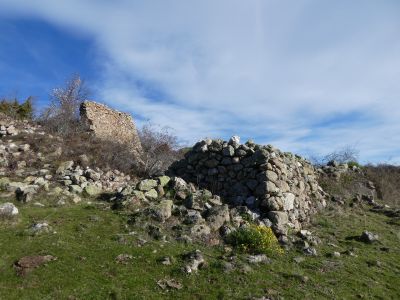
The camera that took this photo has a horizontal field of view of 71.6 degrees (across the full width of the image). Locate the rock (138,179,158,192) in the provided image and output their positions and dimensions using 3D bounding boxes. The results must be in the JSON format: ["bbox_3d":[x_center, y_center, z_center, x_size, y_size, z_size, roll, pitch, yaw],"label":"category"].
[{"bbox_3d":[-1.411,0.973,7.600,0.530,0.380,0.420,0,-2,0],"label":"rock"}]

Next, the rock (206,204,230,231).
[{"bbox_3d":[0.420,1.534,6.300,0.520,0.550,0.450,0,-2,0],"label":"rock"}]

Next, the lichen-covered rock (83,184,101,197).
[{"bbox_3d":[-3.218,1.212,8.300,0.580,0.370,0.450,0,-2,0],"label":"lichen-covered rock"}]

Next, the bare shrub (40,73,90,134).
[{"bbox_3d":[-8.122,-2.648,16.500,2.600,3.500,2.300,0,-2,0],"label":"bare shrub"}]

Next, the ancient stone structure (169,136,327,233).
[{"bbox_3d":[1.600,0.820,8.700,3.500,2.300,3.800,-2,-2,42],"label":"ancient stone structure"}]

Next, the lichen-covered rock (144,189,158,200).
[{"bbox_3d":[-1.277,1.171,7.300,0.360,0.310,0.300,0,-2,0],"label":"lichen-covered rock"}]

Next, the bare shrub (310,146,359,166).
[{"bbox_3d":[6.548,0.365,13.500,2.100,1.050,1.600,0,-2,0],"label":"bare shrub"}]

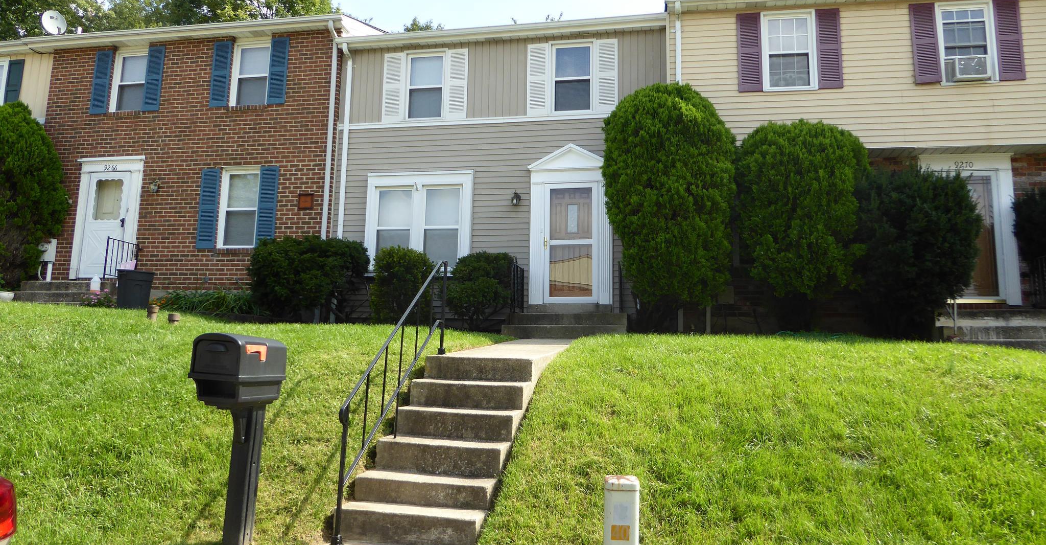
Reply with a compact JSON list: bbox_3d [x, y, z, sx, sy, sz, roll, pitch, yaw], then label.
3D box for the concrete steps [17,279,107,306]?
[{"bbox_3d":[-7.685,0.403,13.112,1.760,0.420,1.250,-1,-8,10],"label":"concrete steps"}]

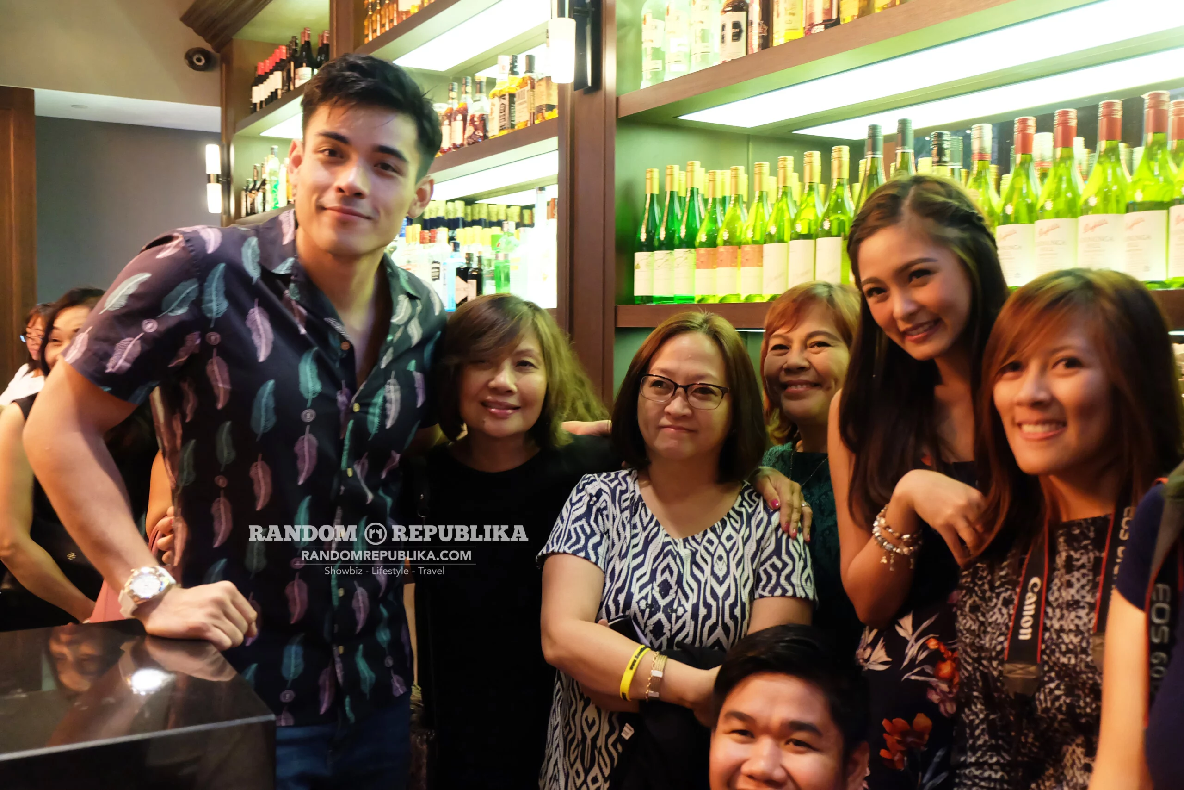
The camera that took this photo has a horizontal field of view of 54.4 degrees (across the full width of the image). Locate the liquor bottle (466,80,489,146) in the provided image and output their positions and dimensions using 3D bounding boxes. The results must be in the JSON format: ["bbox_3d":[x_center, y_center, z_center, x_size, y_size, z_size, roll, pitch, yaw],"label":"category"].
[{"bbox_3d":[-0.363,-0.912,3.747,0.090,0.245,0.090,1,3,0],"label":"liquor bottle"}]

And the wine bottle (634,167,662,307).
[{"bbox_3d":[0.148,-0.387,2.819,0.079,0.330,0.079,1,3,0],"label":"wine bottle"}]

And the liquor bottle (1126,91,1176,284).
[{"bbox_3d":[0.855,-0.311,1.753,0.081,0.300,0.081,-1,4,-30],"label":"liquor bottle"}]

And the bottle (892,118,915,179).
[{"bbox_3d":[0.586,-0.353,2.169,0.077,0.330,0.077,-1,4,-30],"label":"bottle"}]

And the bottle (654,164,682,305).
[{"bbox_3d":[0.190,-0.379,2.743,0.078,0.331,0.078,1,3,0],"label":"bottle"}]

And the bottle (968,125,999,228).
[{"bbox_3d":[0.679,-0.324,2.018,0.080,0.298,0.080,-1,4,-30],"label":"bottle"}]

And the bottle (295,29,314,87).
[{"bbox_3d":[-1.319,-1.543,5.326,0.082,0.301,0.082,-1,3,-30],"label":"bottle"}]

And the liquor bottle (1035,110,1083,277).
[{"bbox_3d":[0.771,-0.316,1.883,0.081,0.298,0.081,-1,4,-30],"label":"liquor bottle"}]

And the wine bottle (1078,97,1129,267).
[{"bbox_3d":[0.779,-0.297,1.738,0.080,0.289,0.080,-1,3,-30],"label":"wine bottle"}]

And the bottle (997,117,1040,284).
[{"bbox_3d":[0.727,-0.320,1.948,0.081,0.298,0.081,-1,4,-30],"label":"bottle"}]

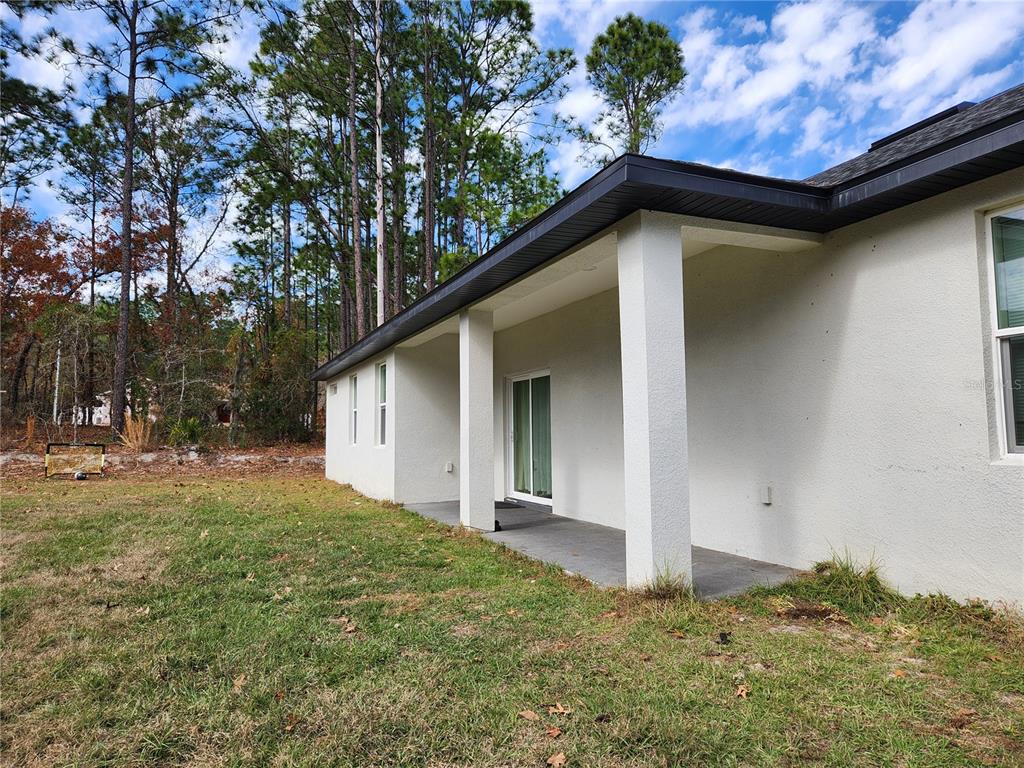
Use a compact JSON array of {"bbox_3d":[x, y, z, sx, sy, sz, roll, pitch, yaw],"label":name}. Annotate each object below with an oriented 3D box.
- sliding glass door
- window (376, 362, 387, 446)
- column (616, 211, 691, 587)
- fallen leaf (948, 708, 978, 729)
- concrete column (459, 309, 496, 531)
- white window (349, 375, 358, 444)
[{"bbox_3d":[0.309,0.844,10.754,0.120,2.030,1.830,1,-5,-23],"label":"sliding glass door"},{"bbox_3d":[-2.349,0.388,12.631,0.100,1.560,0.960,1,-5,-23],"label":"window"},{"bbox_3d":[1.018,0.147,4.878,0.325,2.703,0.325,1,-5,-23],"label":"column"},{"bbox_3d":[1.850,1.374,2.794,0.100,0.035,0.075,-3,-5,32],"label":"fallen leaf"},{"bbox_3d":[-0.424,0.445,8.275,0.325,2.645,0.325,1,-5,-23],"label":"concrete column"},{"bbox_3d":[-3.466,0.596,15.261,0.100,1.560,0.970,1,-5,-23],"label":"white window"}]

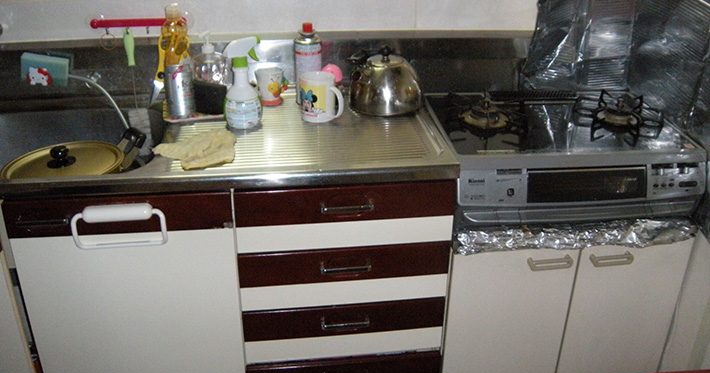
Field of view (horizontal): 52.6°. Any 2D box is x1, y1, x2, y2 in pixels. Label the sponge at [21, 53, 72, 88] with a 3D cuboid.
[{"bbox_3d":[-0.746,-0.282,1.734,0.101,0.060,0.033,6,28,-12],"label":"sponge"}]

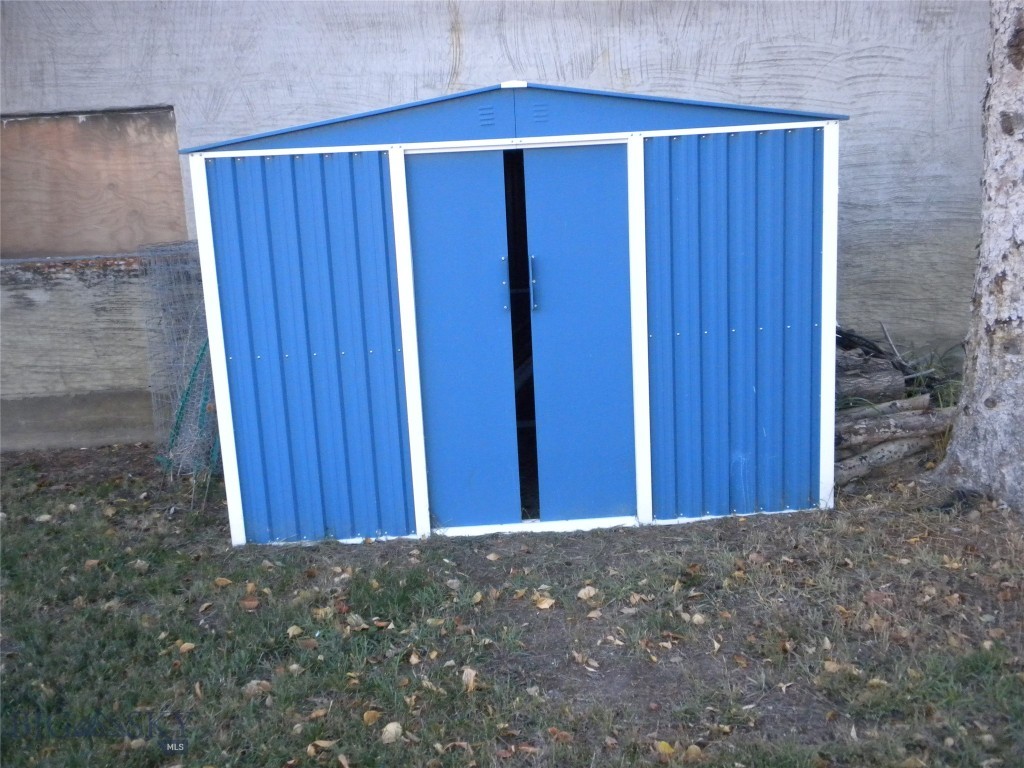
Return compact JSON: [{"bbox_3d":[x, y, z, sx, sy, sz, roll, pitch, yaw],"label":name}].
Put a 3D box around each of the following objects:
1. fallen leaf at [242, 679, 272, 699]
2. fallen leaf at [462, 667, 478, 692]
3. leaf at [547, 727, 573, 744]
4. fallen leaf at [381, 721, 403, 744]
[{"bbox_3d":[-0.773,0.925,3.328,0.074,0.028,0.065,-3,12,0],"label":"fallen leaf"},{"bbox_3d":[-0.125,0.892,3.304,0.044,0.039,0.085,-3,12,0],"label":"fallen leaf"},{"bbox_3d":[0.129,0.958,2.983,0.067,0.021,0.050,-3,12,0],"label":"leaf"},{"bbox_3d":[-0.333,0.965,3.031,0.052,0.033,0.065,-3,12,0],"label":"fallen leaf"}]

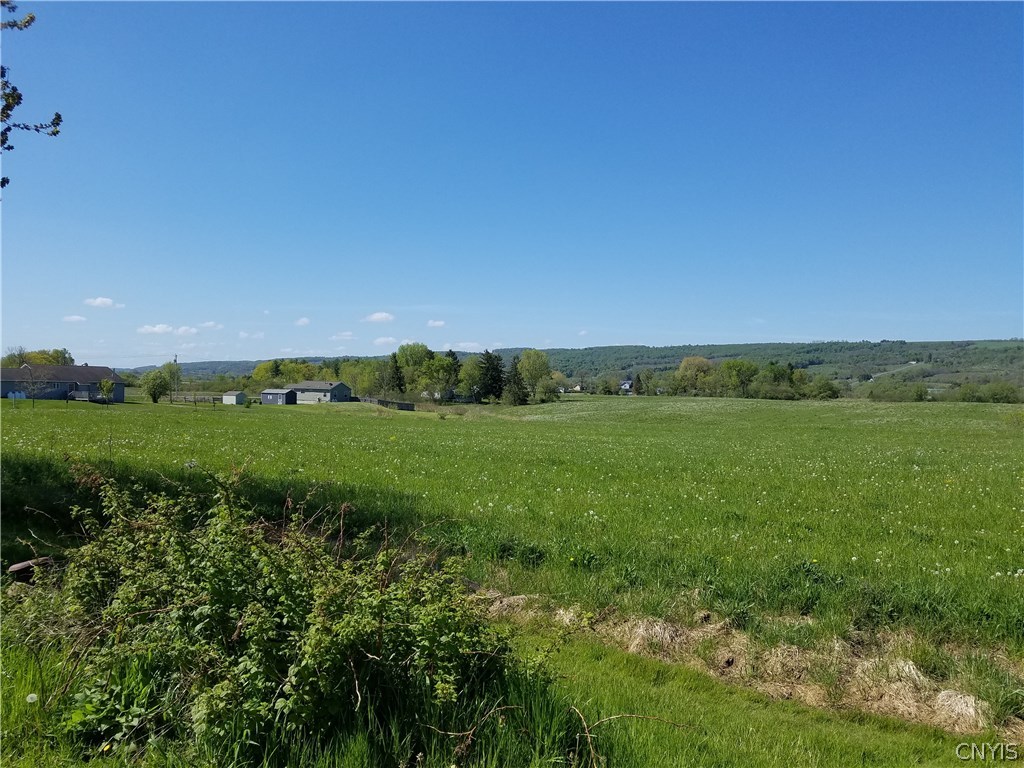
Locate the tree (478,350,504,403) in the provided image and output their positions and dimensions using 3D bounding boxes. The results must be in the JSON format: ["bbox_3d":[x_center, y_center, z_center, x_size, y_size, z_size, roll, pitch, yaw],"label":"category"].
[{"bbox_3d":[-4.423,-1.522,166.000,5.510,11.350,5.510,0,0,-2],"label":"tree"}]

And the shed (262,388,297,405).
[{"bbox_3d":[-43.827,2.443,145.000,6.000,2.810,3.200,0,0,24],"label":"shed"}]

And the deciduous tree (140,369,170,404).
[{"bbox_3d":[-57.923,0.493,125.000,4.340,5.240,4.340,0,0,-25],"label":"deciduous tree"}]

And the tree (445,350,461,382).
[{"bbox_3d":[-14.957,-2.180,195.000,4.240,13.160,4.240,0,0,-4],"label":"tree"}]

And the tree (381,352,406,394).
[{"bbox_3d":[-28.496,-1.633,185.000,6.070,11.570,6.070,0,0,-9],"label":"tree"}]

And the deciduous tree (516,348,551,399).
[{"bbox_3d":[5.003,-1.871,175.000,7.350,11.580,7.350,0,0,2],"label":"deciduous tree"}]

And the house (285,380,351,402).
[{"bbox_3d":[-40.368,1.669,160.000,12.000,4.270,7.300,0,0,24],"label":"house"}]

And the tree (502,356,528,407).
[{"bbox_3d":[0.936,-0.701,160.000,5.320,10.640,5.320,0,0,0],"label":"tree"}]

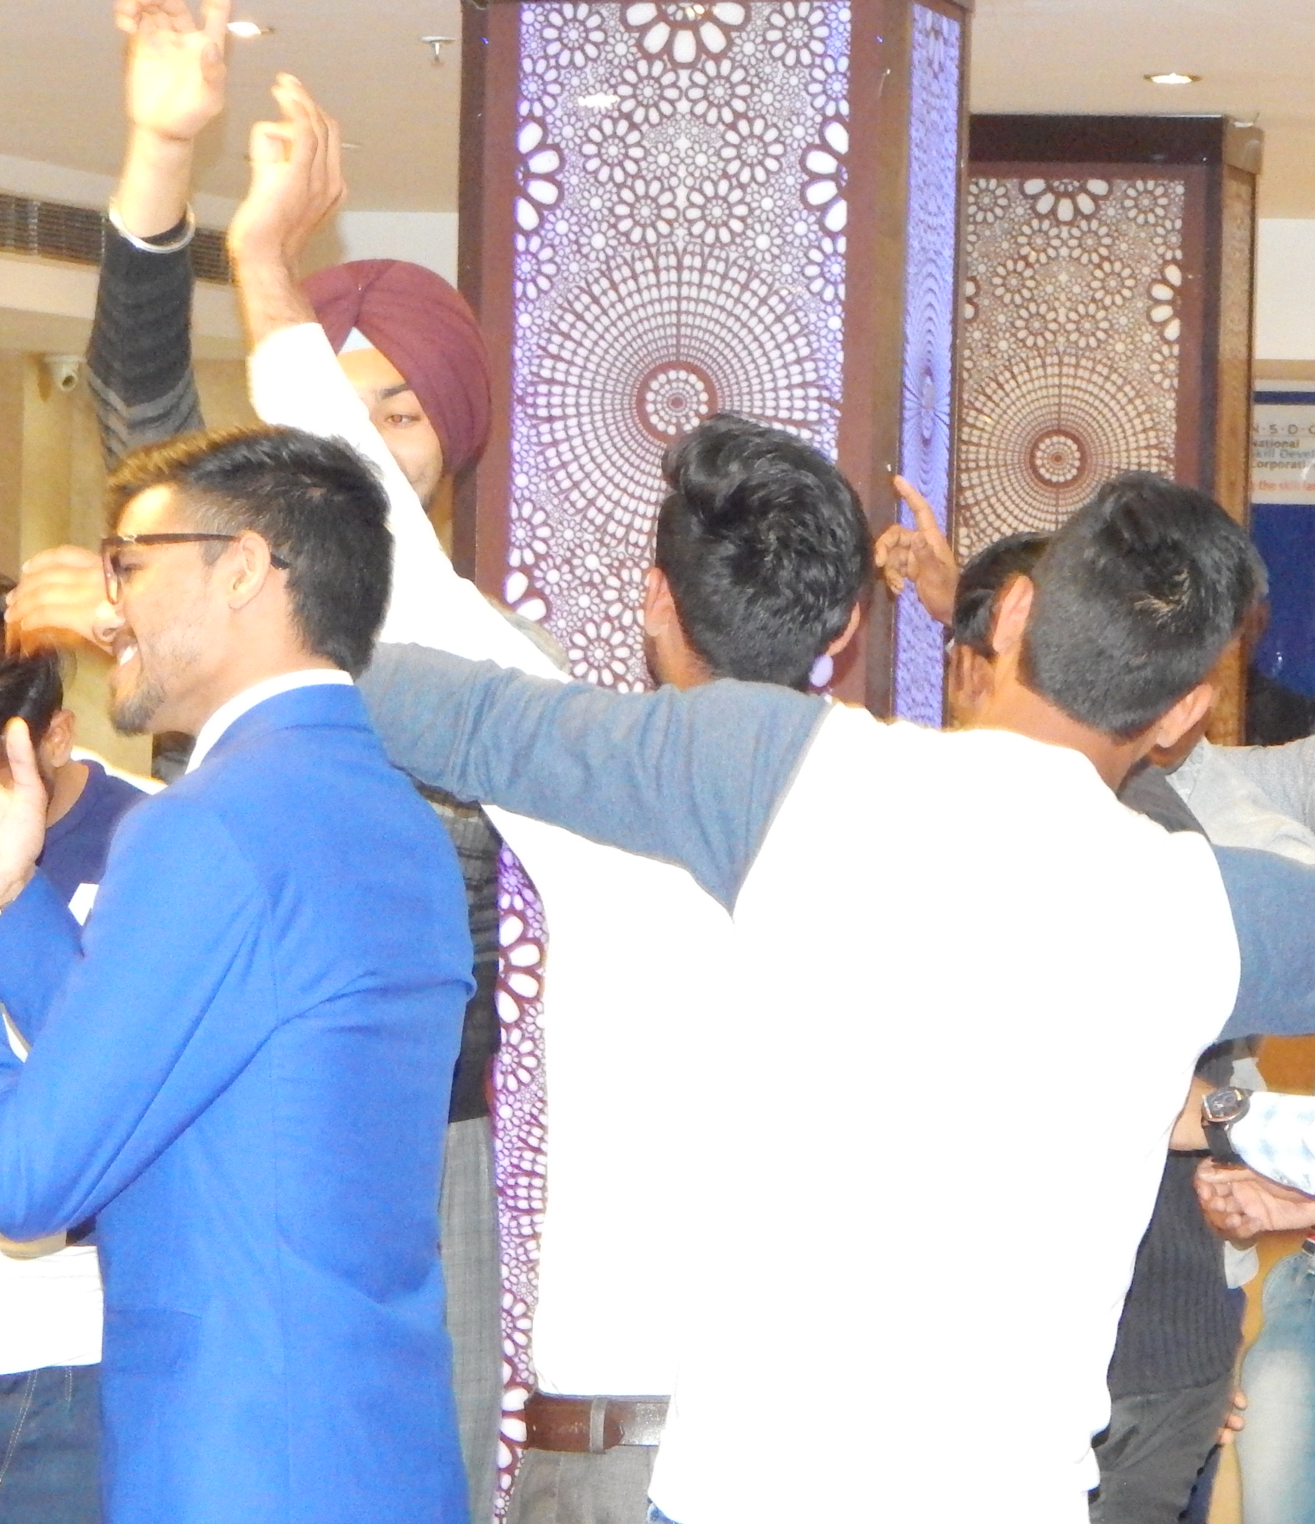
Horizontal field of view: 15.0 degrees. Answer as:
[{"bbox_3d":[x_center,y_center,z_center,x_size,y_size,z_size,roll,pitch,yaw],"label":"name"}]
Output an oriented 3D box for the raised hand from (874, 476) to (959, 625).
[{"bbox_3d":[0.257,-0.208,4.900,0.088,0.148,0.085,3,2,37],"label":"raised hand"}]

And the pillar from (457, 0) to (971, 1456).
[{"bbox_3d":[0.076,0.021,7.519,0.646,2.510,0.646,2,2,11],"label":"pillar"}]

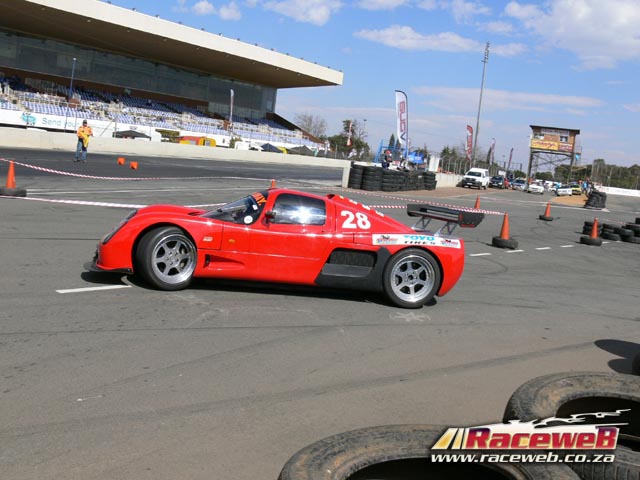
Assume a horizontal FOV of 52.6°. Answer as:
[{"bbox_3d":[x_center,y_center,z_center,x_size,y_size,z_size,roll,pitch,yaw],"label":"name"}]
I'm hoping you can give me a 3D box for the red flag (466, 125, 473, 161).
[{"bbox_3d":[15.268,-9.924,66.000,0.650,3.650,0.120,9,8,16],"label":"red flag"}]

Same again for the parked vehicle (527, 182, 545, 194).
[{"bbox_3d":[25.116,-6.015,75.000,1.700,1.430,4.100,10,8,22],"label":"parked vehicle"}]

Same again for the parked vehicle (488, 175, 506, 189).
[{"bbox_3d":[20.663,-6.744,75.500,1.700,1.470,4.100,9,8,19],"label":"parked vehicle"}]

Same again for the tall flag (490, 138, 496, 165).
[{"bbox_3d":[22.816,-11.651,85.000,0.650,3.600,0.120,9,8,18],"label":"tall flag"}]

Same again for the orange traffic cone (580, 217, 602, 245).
[{"bbox_3d":[6.991,-0.217,16.532,0.560,0.710,0.560,6,7,0],"label":"orange traffic cone"}]

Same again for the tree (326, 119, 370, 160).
[{"bbox_3d":[6.606,-23.064,150.000,10.000,10.500,9.500,6,7,0],"label":"tree"}]

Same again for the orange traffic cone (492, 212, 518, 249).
[{"bbox_3d":[4.161,-0.217,14.500,0.580,0.770,0.580,7,7,0],"label":"orange traffic cone"}]

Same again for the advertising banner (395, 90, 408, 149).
[{"bbox_3d":[4.924,-7.232,39.000,0.850,3.600,0.120,7,7,7],"label":"advertising banner"}]

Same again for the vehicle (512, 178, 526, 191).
[{"bbox_3d":[24.563,-6.776,79.000,1.750,1.450,4.400,9,8,20],"label":"vehicle"}]

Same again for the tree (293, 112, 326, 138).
[{"bbox_3d":[-2.677,-26.901,165.000,8.200,11.500,8.000,6,7,0],"label":"tree"}]

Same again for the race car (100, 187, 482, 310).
[{"bbox_3d":[-0.403,-0.055,7.511,4.080,1.100,1.870,5,7,-9],"label":"race car"}]

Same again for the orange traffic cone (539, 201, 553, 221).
[{"bbox_3d":[9.224,-1.163,26.400,0.570,0.760,0.570,7,7,0],"label":"orange traffic cone"}]

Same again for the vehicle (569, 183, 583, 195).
[{"bbox_3d":[33.996,-6.778,86.000,1.700,1.450,4.000,10,8,24],"label":"vehicle"}]

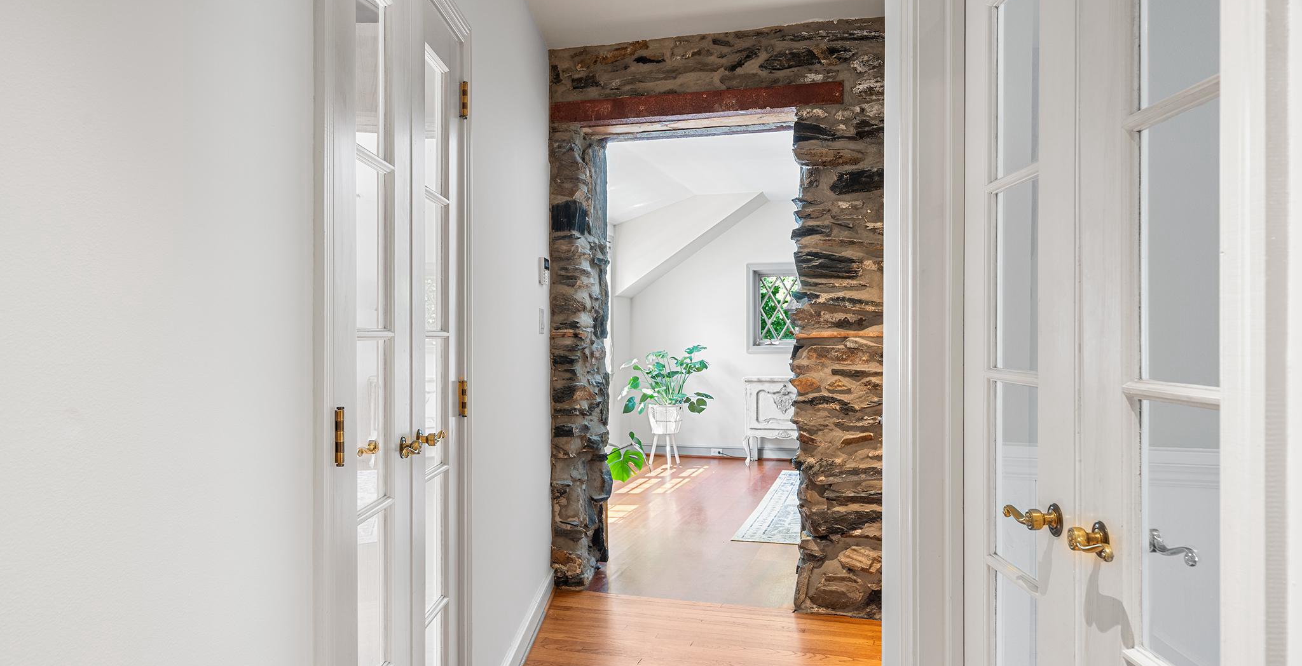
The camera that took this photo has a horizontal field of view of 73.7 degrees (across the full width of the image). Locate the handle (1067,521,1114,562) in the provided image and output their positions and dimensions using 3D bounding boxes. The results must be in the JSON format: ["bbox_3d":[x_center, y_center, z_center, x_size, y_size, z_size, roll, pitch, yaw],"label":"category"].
[{"bbox_3d":[0.519,0.249,1.008,0.044,0.048,0.110,0,0,1],"label":"handle"}]

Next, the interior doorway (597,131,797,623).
[{"bbox_3d":[0.231,0.126,4.149,0.995,2.200,0.460,0,0,16],"label":"interior doorway"}]

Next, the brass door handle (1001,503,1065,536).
[{"bbox_3d":[0.522,0.250,1.192,0.044,0.048,0.110,0,0,1],"label":"brass door handle"}]

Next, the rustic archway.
[{"bbox_3d":[0.350,-0.059,4.130,1.587,2.570,0.510,0,0,16],"label":"rustic archway"}]

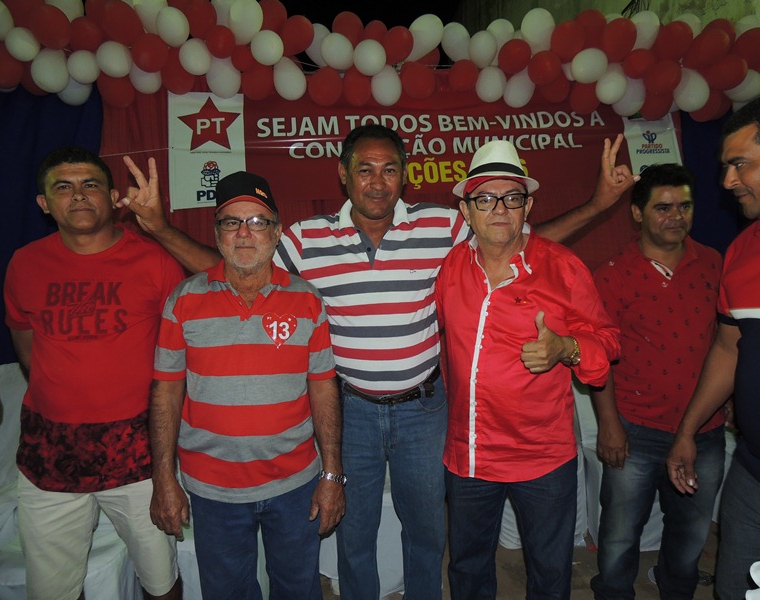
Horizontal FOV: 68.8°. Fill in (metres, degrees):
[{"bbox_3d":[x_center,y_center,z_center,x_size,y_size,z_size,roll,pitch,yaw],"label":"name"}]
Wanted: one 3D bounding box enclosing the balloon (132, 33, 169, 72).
[{"bbox_3d":[-1.117,-1.205,2.700,0.168,0.178,0.182,-1,9,0],"label":"balloon"}]

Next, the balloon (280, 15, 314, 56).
[{"bbox_3d":[-0.380,-1.223,2.570,0.145,0.180,0.150,10,6,-1],"label":"balloon"}]

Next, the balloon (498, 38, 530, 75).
[{"bbox_3d":[0.693,-1.264,2.880,0.178,0.190,0.178,-1,5,0],"label":"balloon"}]

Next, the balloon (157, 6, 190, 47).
[{"bbox_3d":[-1.075,-1.417,2.880,0.172,0.195,0.172,-1,5,0],"label":"balloon"}]

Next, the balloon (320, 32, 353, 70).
[{"bbox_3d":[-0.194,-1.131,2.530,0.150,0.165,0.160,0,6,0],"label":"balloon"}]

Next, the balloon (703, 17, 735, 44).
[{"bbox_3d":[1.617,-1.244,2.650,0.145,0.180,0.150,20,6,-2],"label":"balloon"}]

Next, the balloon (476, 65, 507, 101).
[{"bbox_3d":[0.583,-1.129,2.900,0.165,0.190,0.165,-1,5,0],"label":"balloon"}]

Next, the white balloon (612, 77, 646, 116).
[{"bbox_3d":[1.185,-0.969,2.640,0.150,0.180,0.150,0,6,0],"label":"white balloon"}]

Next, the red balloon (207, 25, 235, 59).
[{"bbox_3d":[-0.720,-1.172,2.520,0.138,0.150,0.155,0,6,0],"label":"red balloon"}]

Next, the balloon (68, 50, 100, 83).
[{"bbox_3d":[-1.468,-1.153,2.750,0.148,0.155,0.165,-1,9,0],"label":"balloon"}]

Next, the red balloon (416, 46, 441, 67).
[{"bbox_3d":[0.213,-1.163,2.650,0.150,0.165,0.155,0,6,0],"label":"red balloon"}]

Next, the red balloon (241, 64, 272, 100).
[{"bbox_3d":[-0.639,-1.135,2.880,0.162,0.180,0.175,-1,9,0],"label":"red balloon"}]

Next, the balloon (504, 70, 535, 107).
[{"bbox_3d":[0.729,-1.111,2.900,0.160,0.185,0.165,-1,9,0],"label":"balloon"}]

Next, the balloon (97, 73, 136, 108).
[{"bbox_3d":[-1.413,-1.124,2.970,0.180,0.195,0.180,-1,5,0],"label":"balloon"}]

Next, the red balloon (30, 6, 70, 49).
[{"bbox_3d":[-1.559,-1.287,2.620,0.175,0.190,0.185,-1,9,0],"label":"red balloon"}]

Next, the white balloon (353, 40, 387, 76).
[{"bbox_3d":[-0.054,-1.237,2.830,0.172,0.177,0.190,-1,9,0],"label":"white balloon"}]

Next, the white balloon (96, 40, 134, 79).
[{"bbox_3d":[-1.374,-1.247,2.870,0.178,0.190,0.178,-1,5,0],"label":"white balloon"}]

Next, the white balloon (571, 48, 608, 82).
[{"bbox_3d":[1.076,-1.202,2.850,0.178,0.172,0.185,-1,9,0],"label":"white balloon"}]

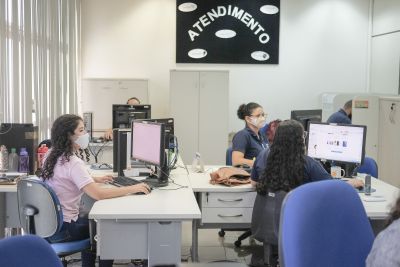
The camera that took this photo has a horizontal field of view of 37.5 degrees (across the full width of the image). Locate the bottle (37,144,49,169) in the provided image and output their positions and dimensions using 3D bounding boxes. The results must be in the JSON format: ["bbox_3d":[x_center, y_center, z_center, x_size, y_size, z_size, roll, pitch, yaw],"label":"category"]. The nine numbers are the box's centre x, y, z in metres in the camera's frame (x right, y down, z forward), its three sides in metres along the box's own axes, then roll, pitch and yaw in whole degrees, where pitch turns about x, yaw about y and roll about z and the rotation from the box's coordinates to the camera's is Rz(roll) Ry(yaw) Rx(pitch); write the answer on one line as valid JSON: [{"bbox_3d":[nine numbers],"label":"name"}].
[{"bbox_3d":[-1.280,0.196,4.819,0.080,0.215,0.080,1,5,0],"label":"bottle"}]

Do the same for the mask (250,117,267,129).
[{"bbox_3d":[0.537,-0.111,5.392,0.100,0.110,0.130,4,6,30],"label":"mask"}]

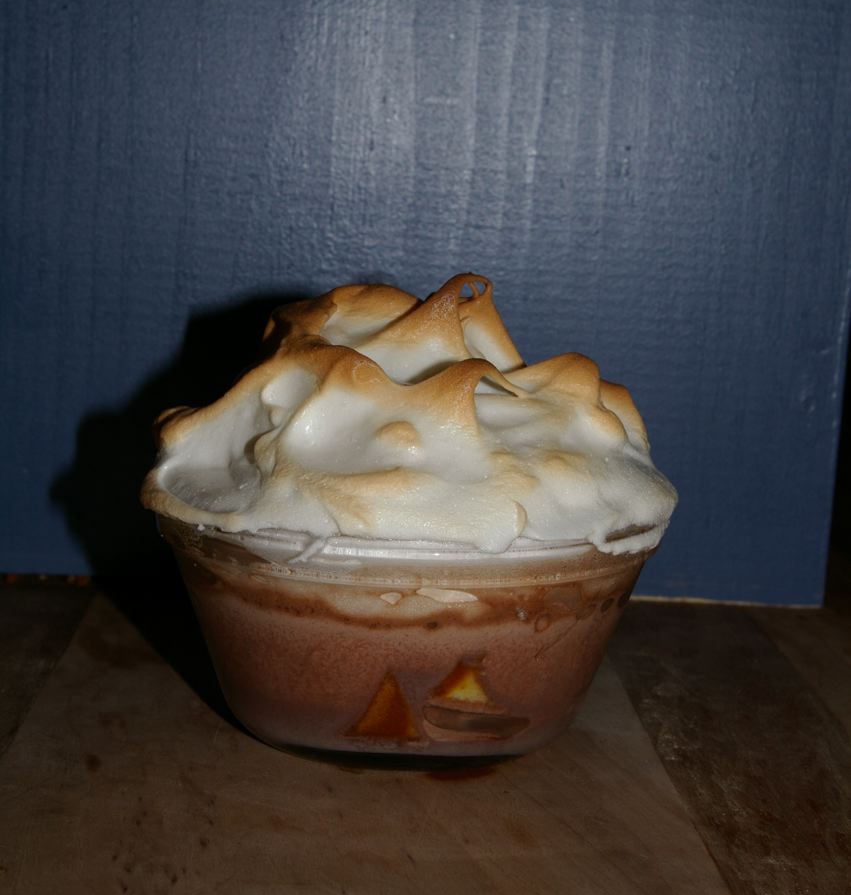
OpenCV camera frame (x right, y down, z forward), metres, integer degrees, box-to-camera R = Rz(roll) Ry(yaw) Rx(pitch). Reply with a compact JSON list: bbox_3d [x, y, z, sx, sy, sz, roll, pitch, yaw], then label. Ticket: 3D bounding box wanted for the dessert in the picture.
[{"bbox_3d":[-0.002,0.012,0.419,0.110,0.095,0.108,2,10,0],"label":"dessert"}]

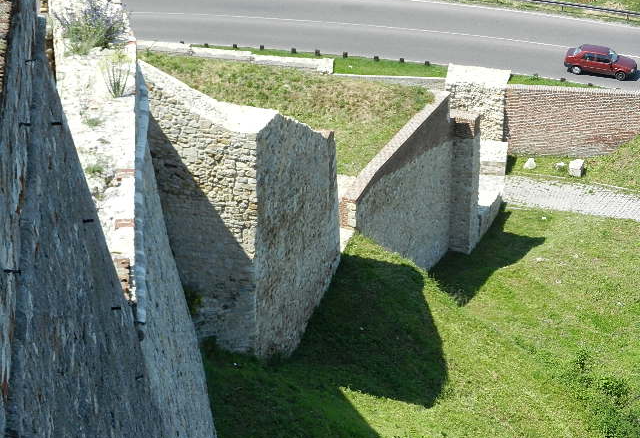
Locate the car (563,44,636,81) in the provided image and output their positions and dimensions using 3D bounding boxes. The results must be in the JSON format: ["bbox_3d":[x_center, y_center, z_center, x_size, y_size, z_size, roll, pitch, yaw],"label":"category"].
[{"bbox_3d":[15.505,-8.728,93.000,4.100,1.400,1.680,8,29,9],"label":"car"}]

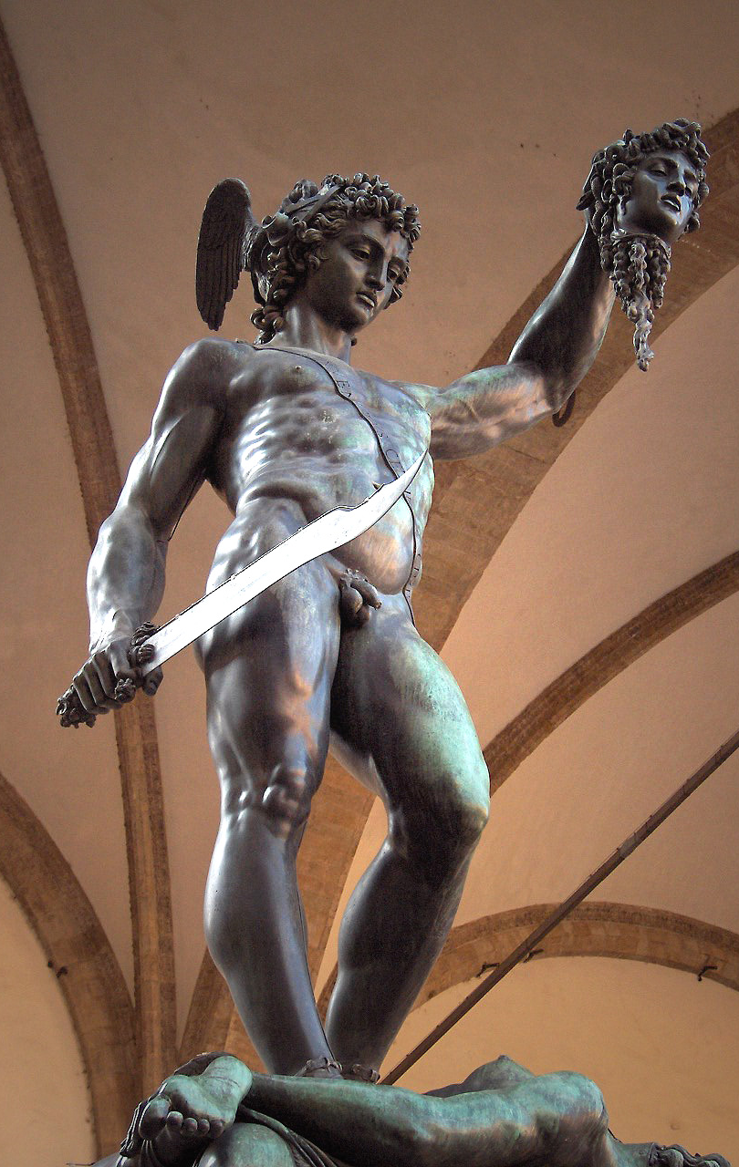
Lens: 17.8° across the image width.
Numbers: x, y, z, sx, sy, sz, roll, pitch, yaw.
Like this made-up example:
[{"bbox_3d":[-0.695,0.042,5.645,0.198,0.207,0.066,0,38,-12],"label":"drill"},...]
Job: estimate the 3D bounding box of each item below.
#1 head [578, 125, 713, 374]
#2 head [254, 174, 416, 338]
[{"bbox_3d":[0.686,-0.854,5.950,0.300,0.660,0.340,24,-37,-25],"label":"head"},{"bbox_3d":[-0.083,-0.813,5.900,0.340,0.410,0.400,30,-24,-36],"label":"head"}]

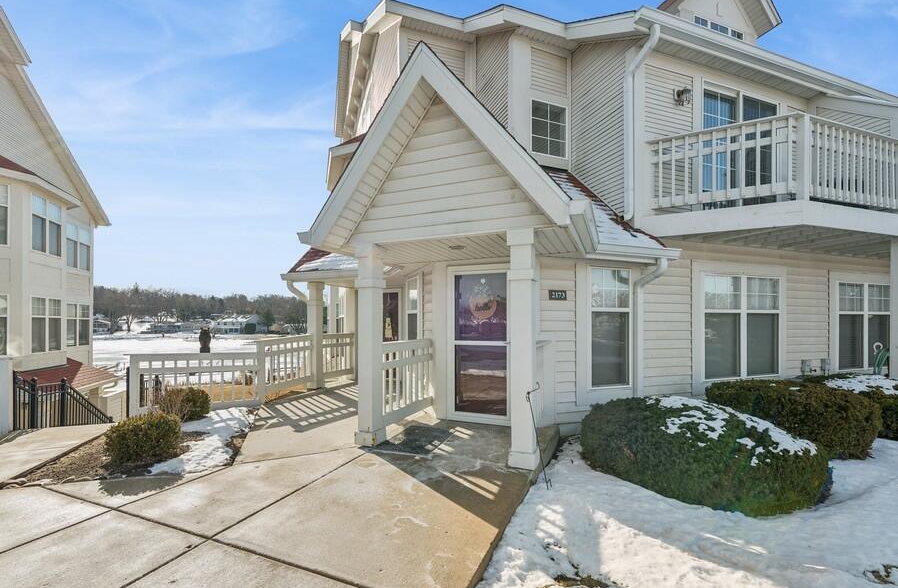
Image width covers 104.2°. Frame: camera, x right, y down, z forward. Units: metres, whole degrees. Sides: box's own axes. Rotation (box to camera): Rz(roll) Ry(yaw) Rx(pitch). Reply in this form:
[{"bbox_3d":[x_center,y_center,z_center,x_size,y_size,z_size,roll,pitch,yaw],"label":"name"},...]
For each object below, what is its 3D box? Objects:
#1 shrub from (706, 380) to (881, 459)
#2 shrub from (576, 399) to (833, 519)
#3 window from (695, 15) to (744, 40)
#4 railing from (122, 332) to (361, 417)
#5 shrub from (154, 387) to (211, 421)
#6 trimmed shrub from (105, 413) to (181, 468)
[{"bbox_3d":[4.090,1.480,4.420,1.450,0.680,1.250,1,-3,-17],"label":"shrub"},{"bbox_3d":[2.320,1.385,3.420,1.600,0.680,1.600,1,-3,-17],"label":"shrub"},{"bbox_3d":[5.749,-5.638,7.405,1.479,0.260,0.100,1,-2,-18],"label":"window"},{"bbox_3d":[-3.100,1.405,6.419,1.021,1.200,4.006,-2,-3,40],"label":"railing"},{"bbox_3d":[-3.776,1.565,4.950,0.720,0.480,0.620,1,-2,-27],"label":"shrub"},{"bbox_3d":[-3.090,1.415,3.520,0.660,0.480,0.620,2,-4,-37],"label":"trimmed shrub"}]

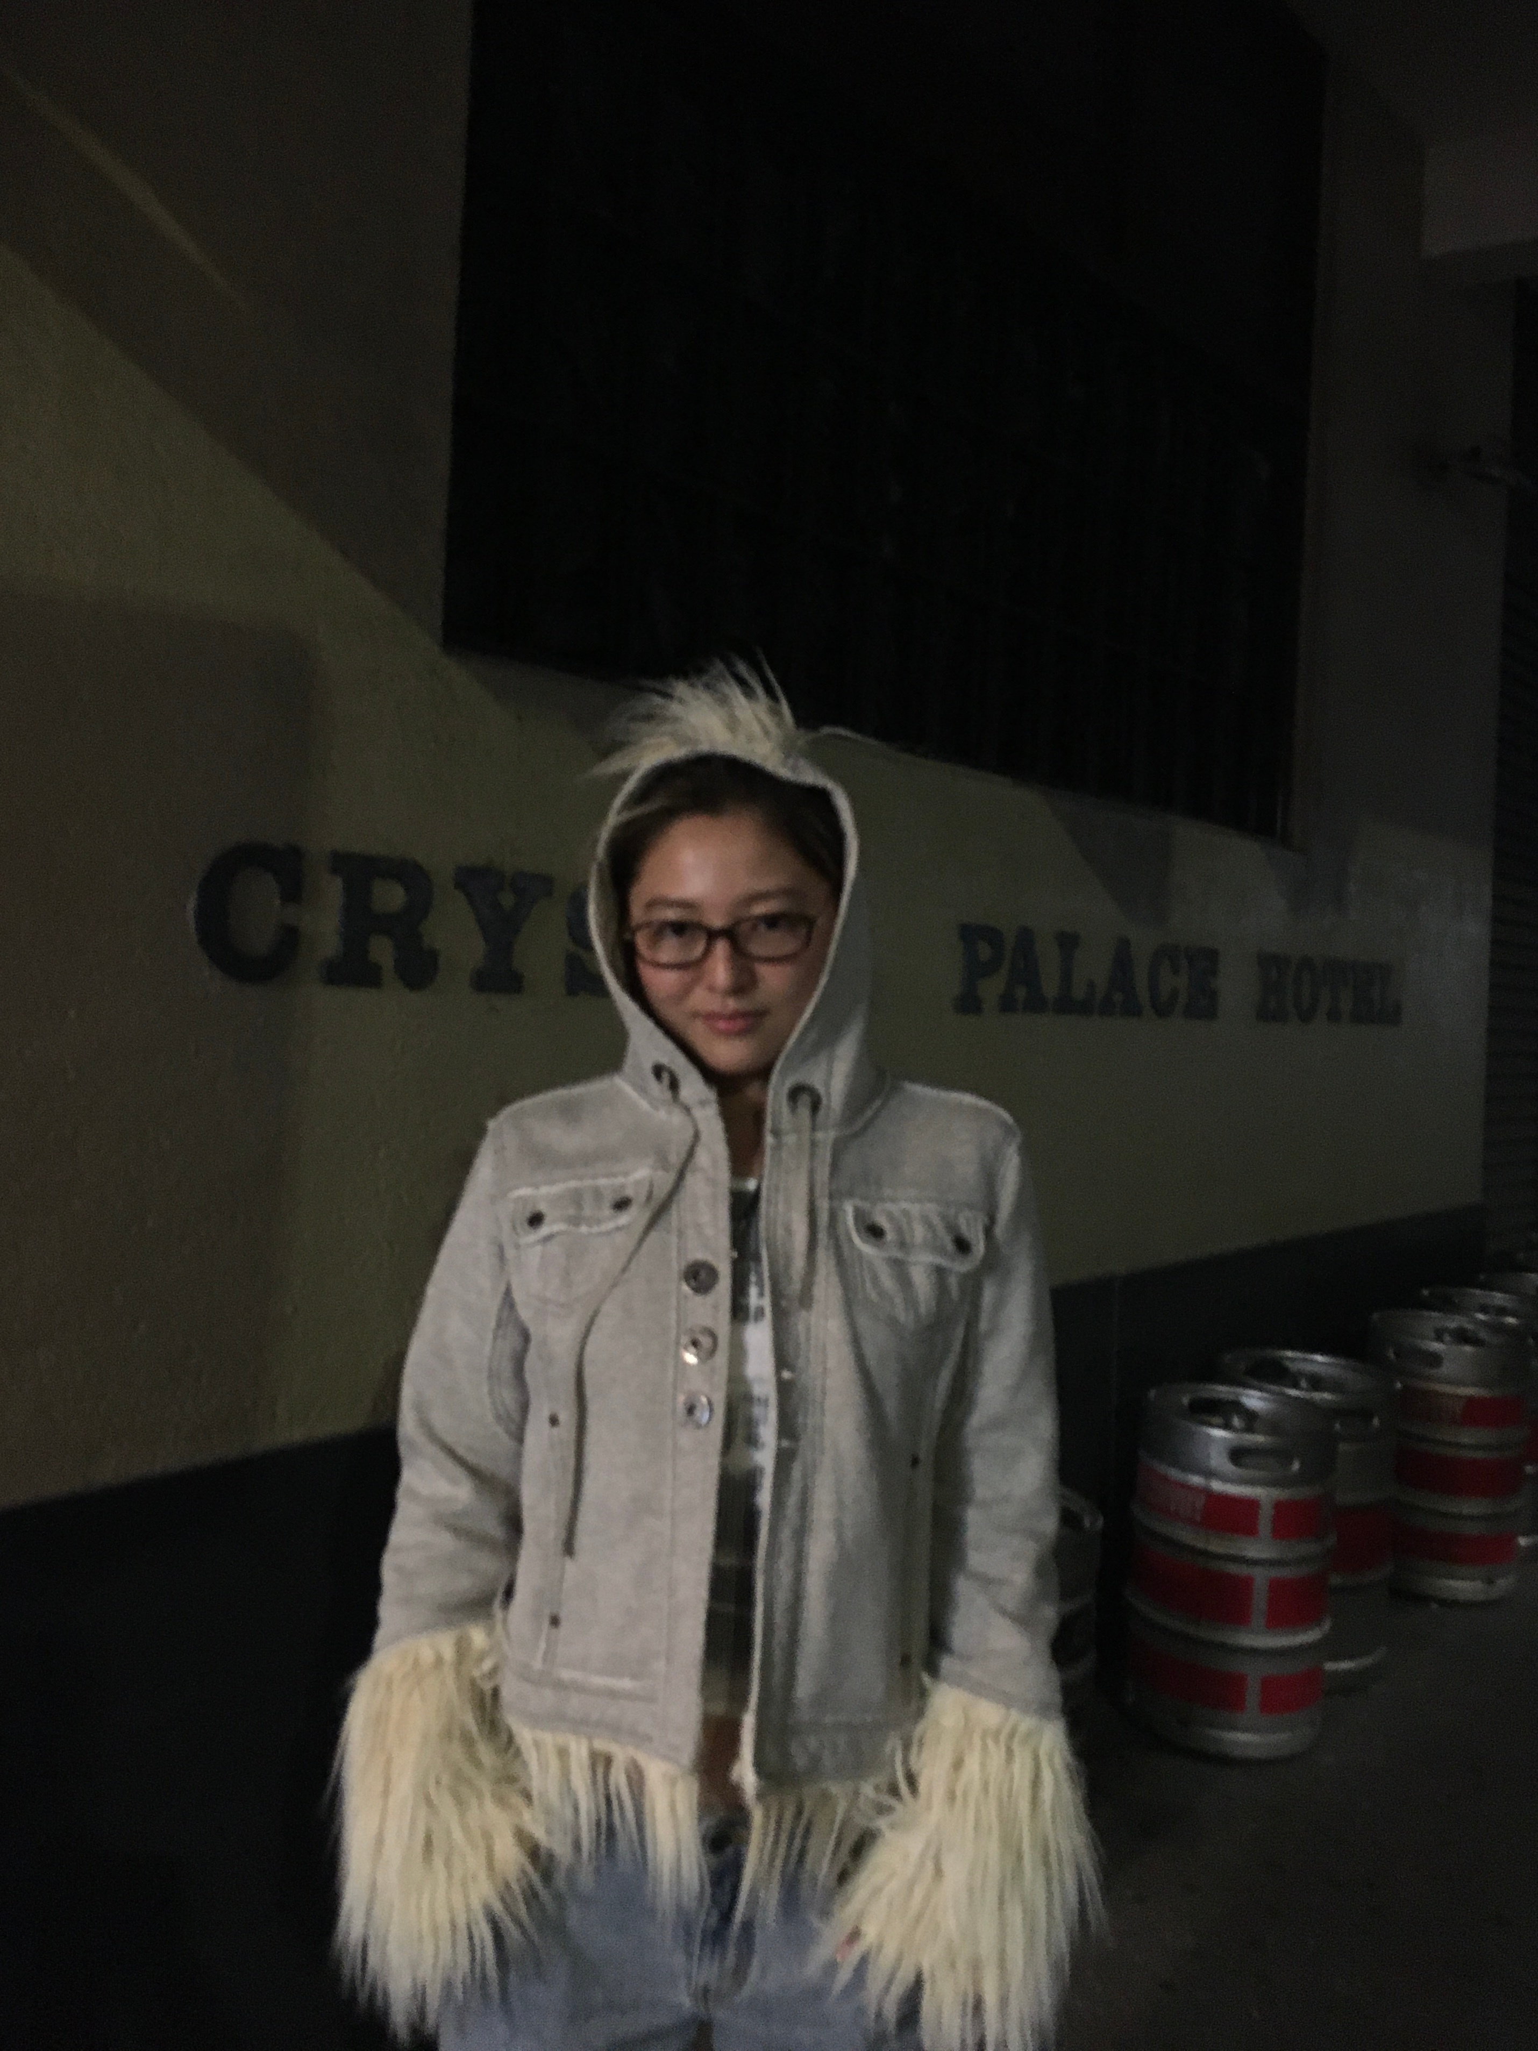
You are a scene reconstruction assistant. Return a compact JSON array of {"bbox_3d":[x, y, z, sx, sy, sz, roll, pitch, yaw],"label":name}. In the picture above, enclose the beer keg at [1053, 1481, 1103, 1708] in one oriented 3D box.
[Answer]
[{"bbox_3d":[0.482,1.145,3.495,0.380,0.345,0.380,2,1,8],"label":"beer keg"}]

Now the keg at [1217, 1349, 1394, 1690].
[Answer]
[{"bbox_3d":[1.114,1.031,3.618,0.385,0.605,0.385,3,1,17],"label":"keg"}]

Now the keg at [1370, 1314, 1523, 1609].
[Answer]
[{"bbox_3d":[1.651,1.046,4.208,0.385,0.605,0.385,3,1,21],"label":"keg"}]

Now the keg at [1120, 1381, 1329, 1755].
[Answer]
[{"bbox_3d":[0.889,1.030,3.300,0.385,0.605,0.385,3,1,15],"label":"keg"}]

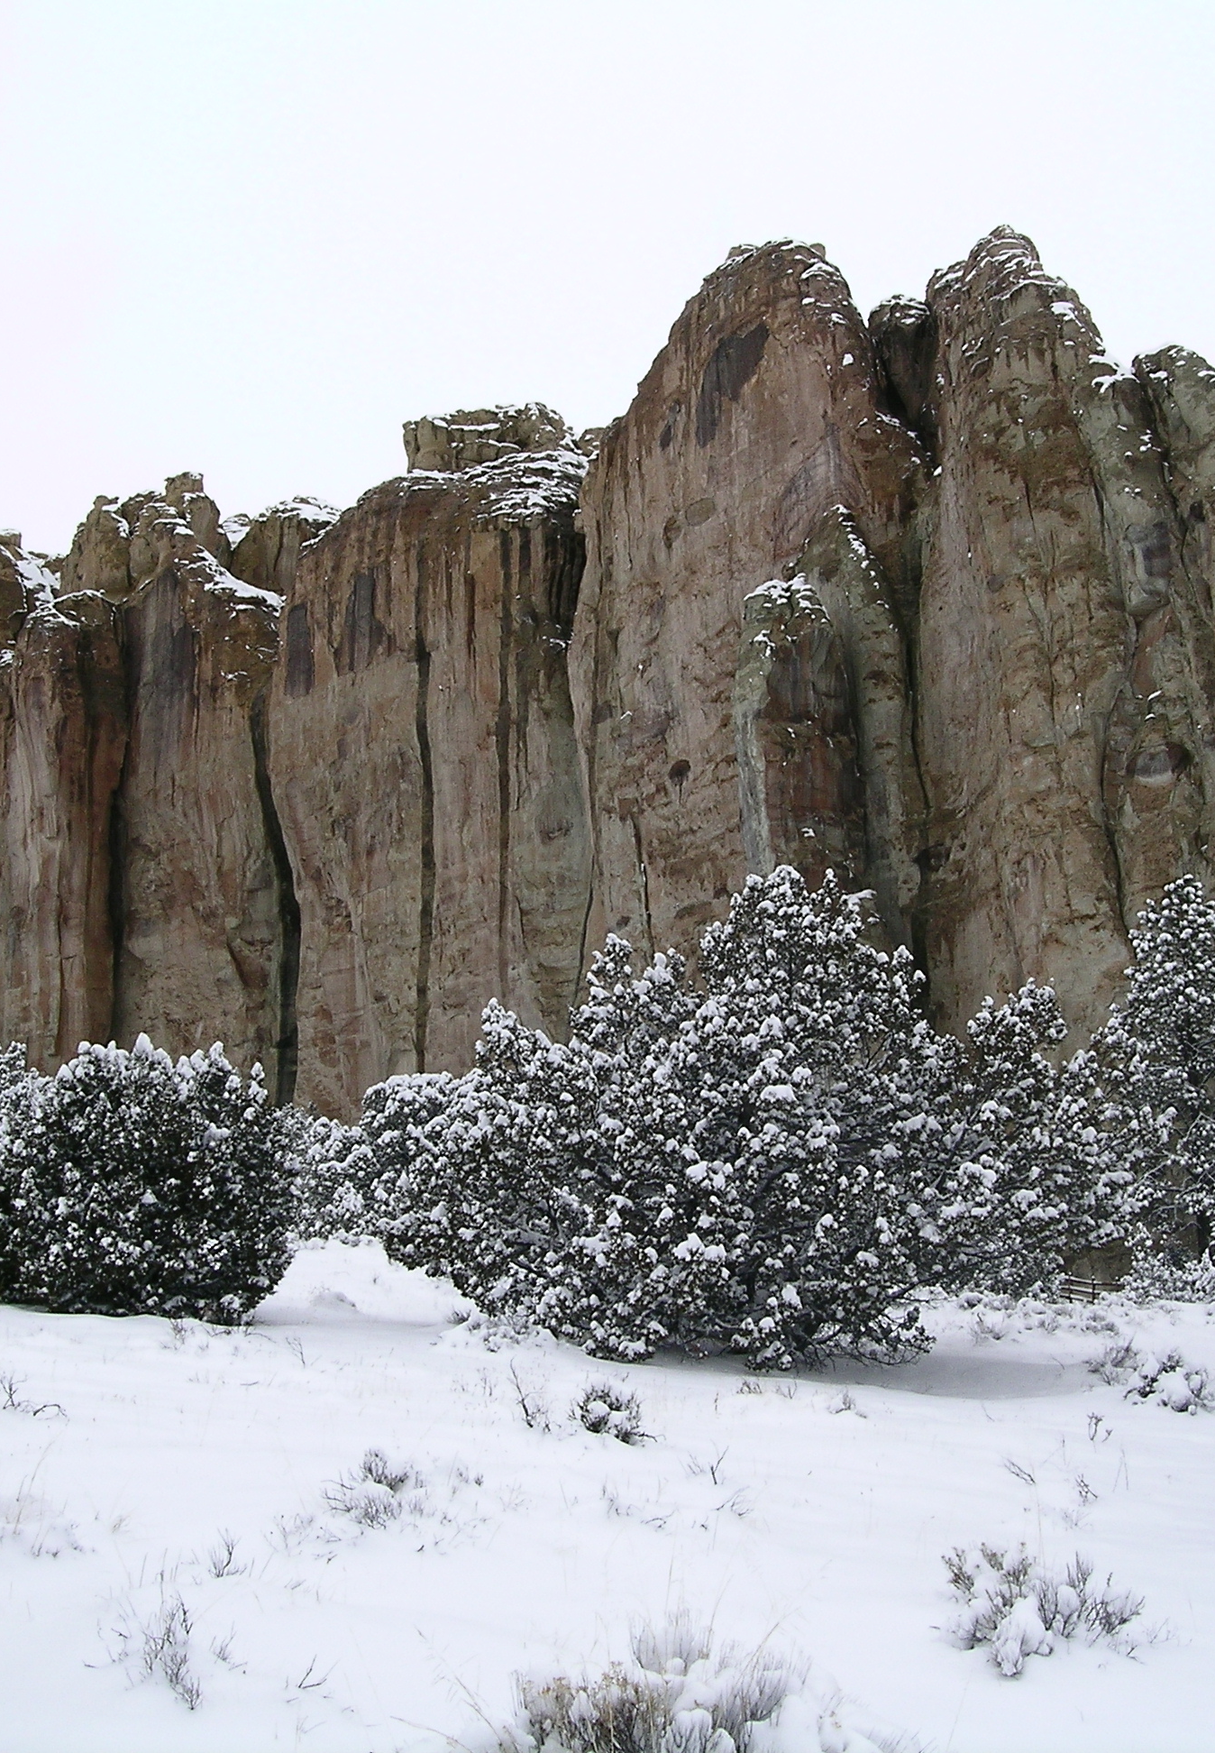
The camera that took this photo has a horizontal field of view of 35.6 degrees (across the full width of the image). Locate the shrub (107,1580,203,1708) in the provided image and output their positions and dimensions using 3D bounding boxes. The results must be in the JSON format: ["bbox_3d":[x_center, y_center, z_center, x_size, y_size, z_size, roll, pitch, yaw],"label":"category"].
[{"bbox_3d":[-1.319,2.236,5.500,0.282,0.327,0.225,0,-8,0],"label":"shrub"}]

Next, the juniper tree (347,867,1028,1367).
[{"bbox_3d":[0.606,2.014,16.000,5.590,3.918,4.360,0,-8,0],"label":"juniper tree"}]

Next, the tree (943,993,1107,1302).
[{"bbox_3d":[4.739,3.062,22.000,2.123,3.558,2.017,0,-8,0],"label":"tree"}]

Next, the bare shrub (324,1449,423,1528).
[{"bbox_3d":[-1.017,2.651,8.200,0.426,0.298,0.362,0,-8,0],"label":"bare shrub"}]

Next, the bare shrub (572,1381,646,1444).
[{"bbox_3d":[0.010,2.890,10.200,0.404,0.302,0.344,0,-8,0],"label":"bare shrub"}]

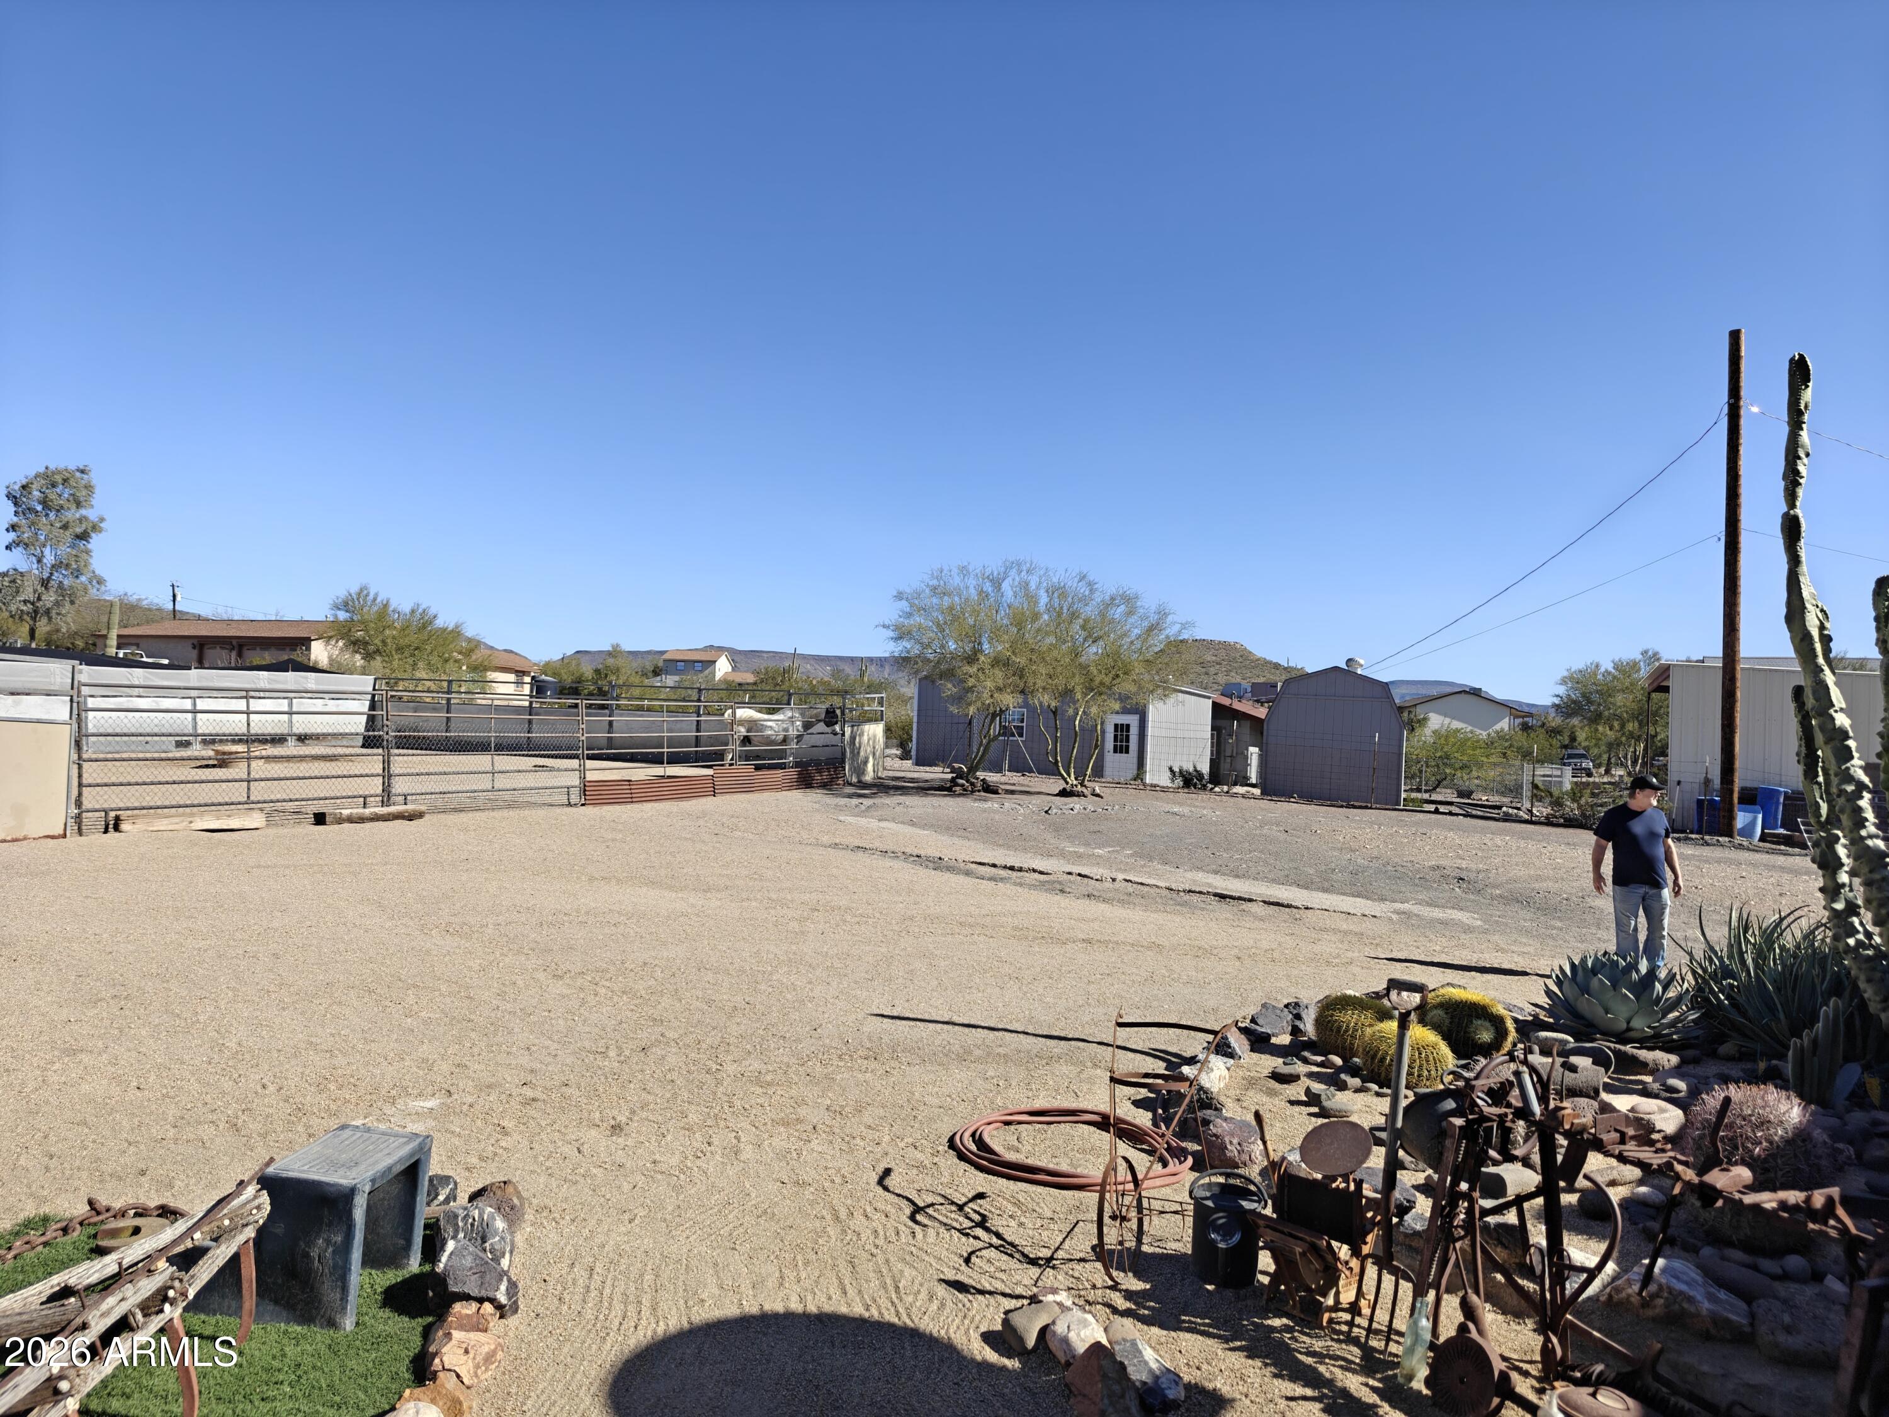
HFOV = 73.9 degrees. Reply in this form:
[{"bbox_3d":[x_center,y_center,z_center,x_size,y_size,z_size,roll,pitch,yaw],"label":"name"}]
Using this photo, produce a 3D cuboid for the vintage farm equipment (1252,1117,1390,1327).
[{"bbox_3d":[1.257,1.711,4.200,0.330,0.580,0.390,1,-2,40],"label":"vintage farm equipment"}]

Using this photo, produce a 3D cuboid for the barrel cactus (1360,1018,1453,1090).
[{"bbox_3d":[2.576,1.926,7.000,0.520,0.420,0.520,2,-1,0],"label":"barrel cactus"}]

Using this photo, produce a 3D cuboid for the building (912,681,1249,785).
[{"bbox_3d":[3.892,0.783,41.701,8.564,3.050,4.663,1,-2,35],"label":"building"}]

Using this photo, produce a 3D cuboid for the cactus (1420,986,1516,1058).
[{"bbox_3d":[3.251,1.949,7.800,0.580,0.450,0.570,2,-1,0],"label":"cactus"}]

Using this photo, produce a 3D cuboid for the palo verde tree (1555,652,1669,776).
[{"bbox_3d":[34.126,0.263,64.000,6.600,6.500,6.400,2,0,30],"label":"palo verde tree"}]

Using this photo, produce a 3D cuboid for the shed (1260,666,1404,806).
[{"bbox_3d":[9.700,0.600,30.800,3.050,3.100,4.300,2,0,21],"label":"shed"}]

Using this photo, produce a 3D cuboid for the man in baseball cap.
[{"bbox_3d":[5.741,1.437,10.400,0.660,1.770,0.380,2,0,10],"label":"man in baseball cap"}]

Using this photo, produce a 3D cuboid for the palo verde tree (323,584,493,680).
[{"bbox_3d":[-20.515,-1.891,48.000,6.400,5.700,6.100,2,-1,0],"label":"palo verde tree"}]

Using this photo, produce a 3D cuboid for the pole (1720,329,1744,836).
[{"bbox_3d":[15.249,-2.429,24.300,0.310,9.800,0.310,1,0,30],"label":"pole"}]

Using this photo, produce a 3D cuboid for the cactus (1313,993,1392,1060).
[{"bbox_3d":[2.251,1.748,6.900,0.450,0.390,0.450,2,0,18],"label":"cactus"}]

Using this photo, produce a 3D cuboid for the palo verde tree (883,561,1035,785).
[{"bbox_3d":[0.556,-1.008,35.000,4.600,6.100,4.500,2,-1,0],"label":"palo verde tree"}]

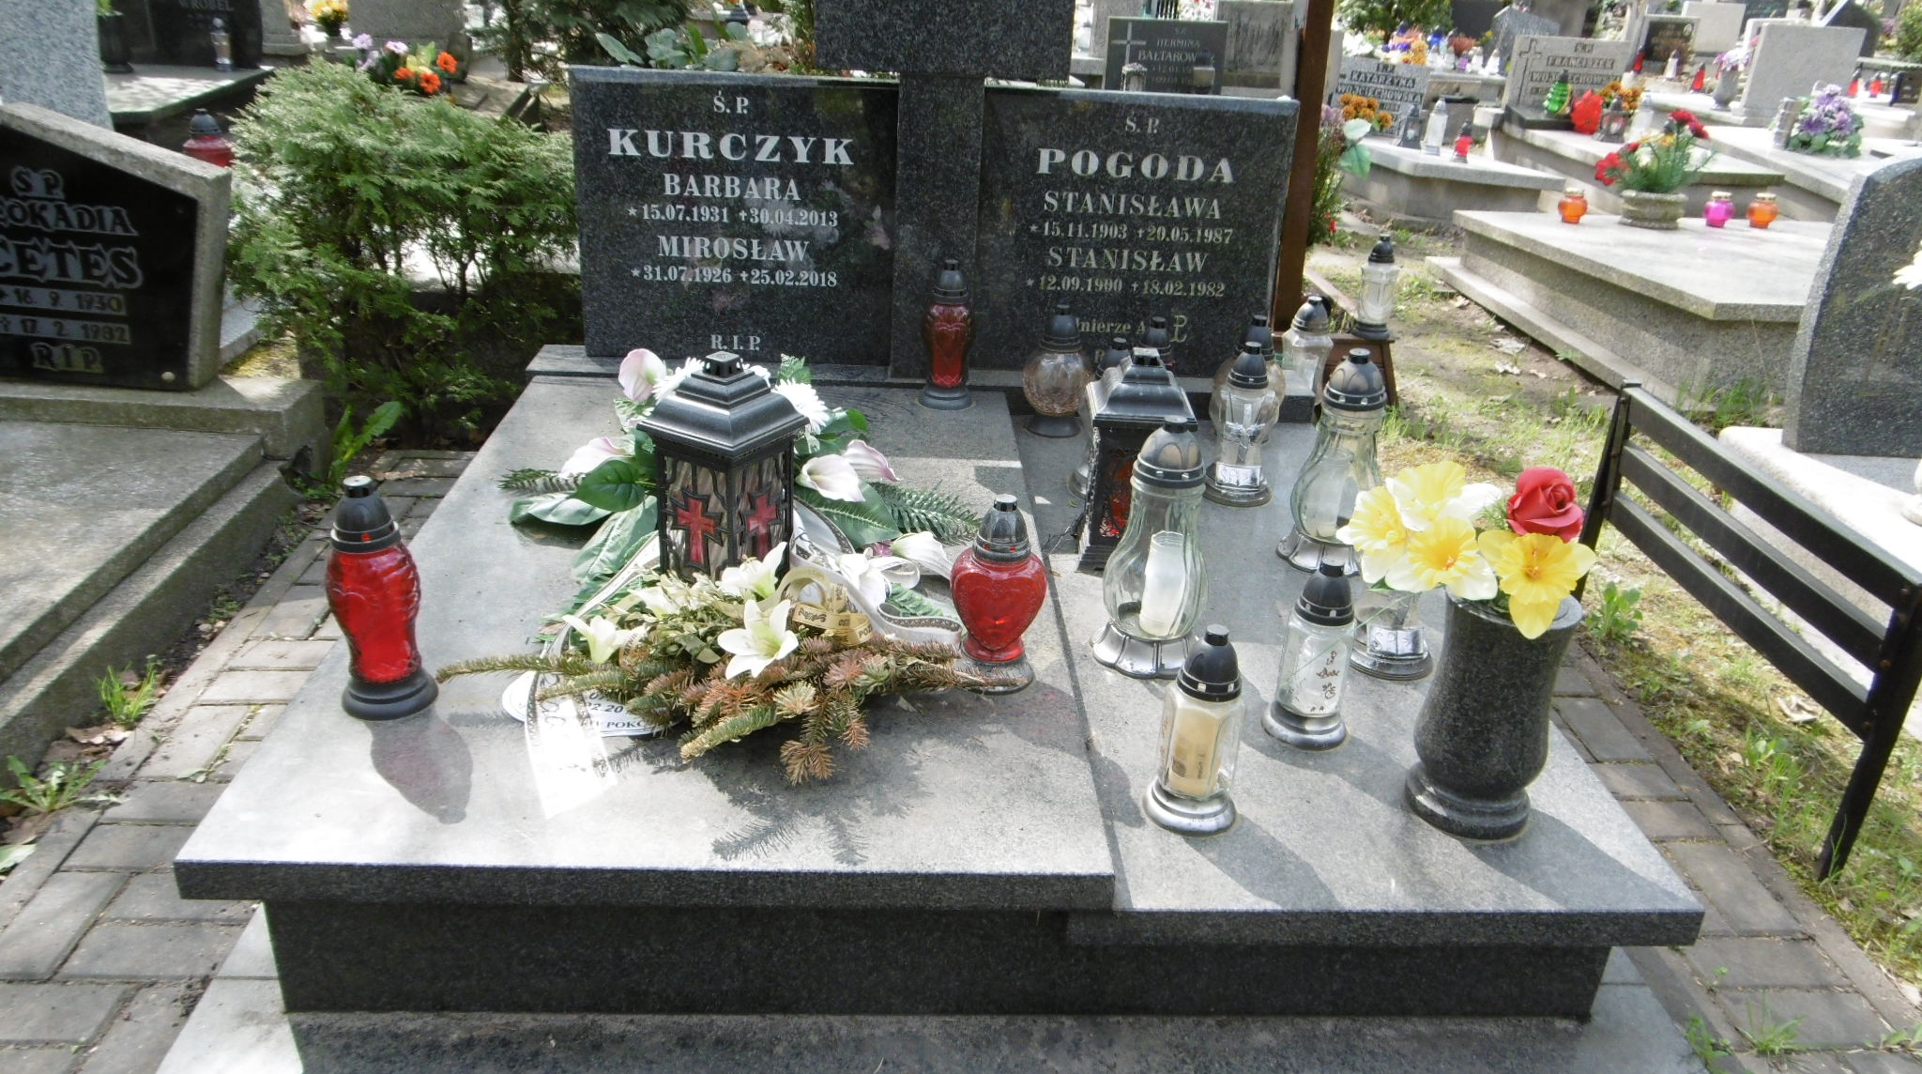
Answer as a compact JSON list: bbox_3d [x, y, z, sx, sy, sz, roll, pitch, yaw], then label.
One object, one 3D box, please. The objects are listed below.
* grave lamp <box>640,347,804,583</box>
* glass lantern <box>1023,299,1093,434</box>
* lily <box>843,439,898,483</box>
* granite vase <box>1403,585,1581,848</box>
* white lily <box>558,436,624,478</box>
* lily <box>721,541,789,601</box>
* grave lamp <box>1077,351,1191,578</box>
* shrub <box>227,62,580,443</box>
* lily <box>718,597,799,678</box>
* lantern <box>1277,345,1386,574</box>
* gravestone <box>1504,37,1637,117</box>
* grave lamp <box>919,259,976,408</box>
[{"bbox_3d":[-0.342,-0.083,1.949,0.175,0.377,0.175,16,27,27],"label":"grave lamp"},{"bbox_3d":[0.213,-0.363,2.864,0.150,0.270,0.150,1,25,-3],"label":"glass lantern"},{"bbox_3d":[-0.159,-0.135,2.372,0.092,0.070,0.065,-14,30,-32],"label":"lily"},{"bbox_3d":[0.673,0.222,1.675,0.172,0.295,0.172,1,25,-3],"label":"granite vase"},{"bbox_3d":[-0.631,-0.137,2.274,0.110,0.055,0.077,-4,25,-14],"label":"white lily"},{"bbox_3d":[-0.276,0.045,1.767,0.078,0.065,0.085,-8,27,-23],"label":"lily"},{"bbox_3d":[0.286,-0.133,2.199,0.165,0.360,0.165,3,26,-1],"label":"grave lamp"},{"bbox_3d":[-1.268,-0.698,3.214,0.950,0.840,0.750,1,25,-4],"label":"shrub"},{"bbox_3d":[-0.270,0.134,1.768,0.100,0.085,0.070,5,25,5],"label":"lily"},{"bbox_3d":[0.652,-0.139,2.250,0.168,0.365,0.168,2,26,-4],"label":"lantern"},{"bbox_3d":[3.388,-2.568,7.425,0.660,0.420,0.120,1,24,-3],"label":"gravestone"},{"bbox_3d":[-0.023,-0.419,2.729,0.116,0.296,0.116,2,26,-4],"label":"grave lamp"}]

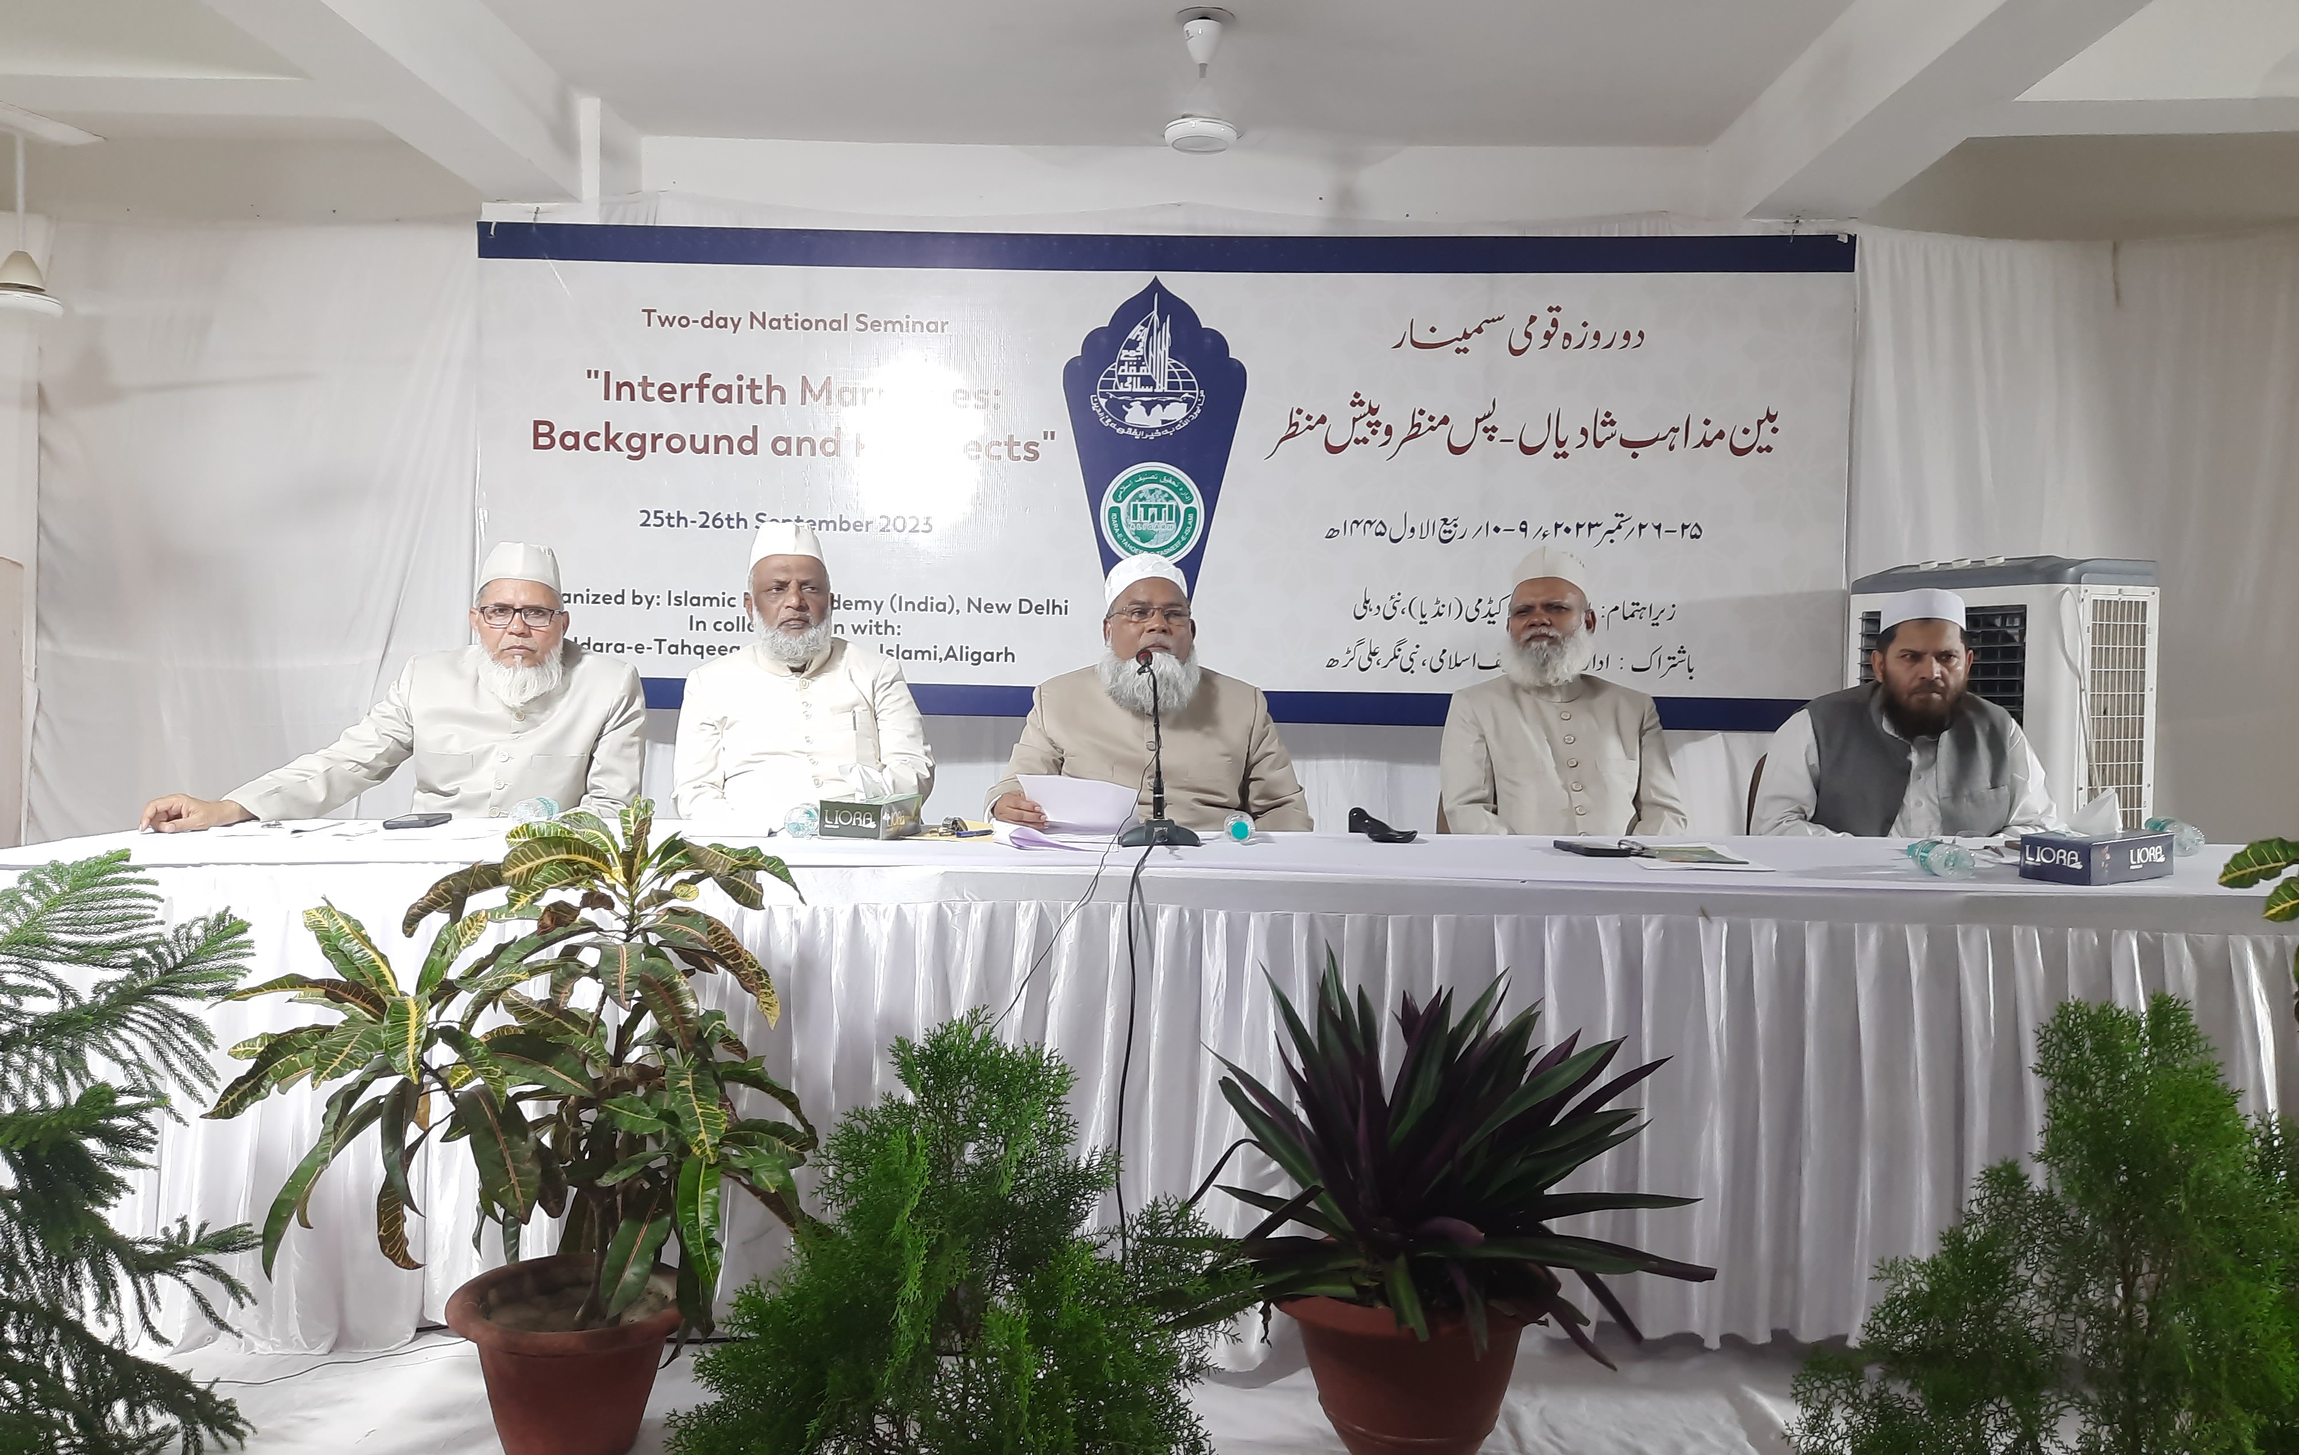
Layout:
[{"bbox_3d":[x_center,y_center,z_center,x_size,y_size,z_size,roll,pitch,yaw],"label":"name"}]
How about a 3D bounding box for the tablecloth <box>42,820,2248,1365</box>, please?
[{"bbox_3d":[0.195,0.603,2.972,4.450,0.755,0.730,1,2,1],"label":"tablecloth"}]

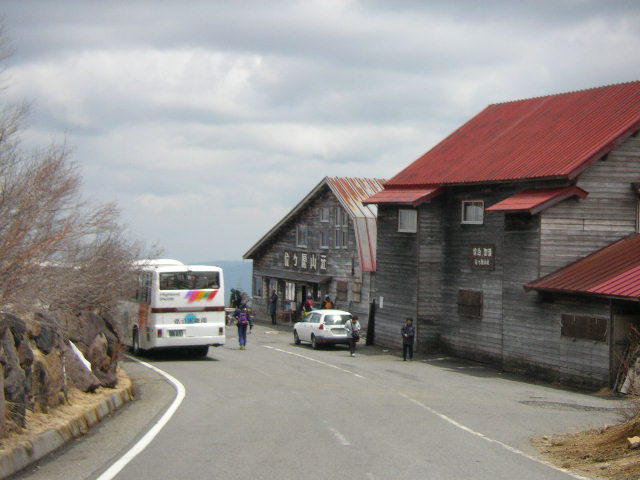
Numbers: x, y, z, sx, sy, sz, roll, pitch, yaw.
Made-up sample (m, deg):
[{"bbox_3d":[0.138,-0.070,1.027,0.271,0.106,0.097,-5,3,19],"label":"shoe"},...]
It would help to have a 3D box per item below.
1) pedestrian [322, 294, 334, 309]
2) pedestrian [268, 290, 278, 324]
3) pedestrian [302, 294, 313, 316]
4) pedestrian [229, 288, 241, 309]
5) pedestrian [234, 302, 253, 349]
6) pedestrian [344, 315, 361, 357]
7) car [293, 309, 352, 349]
[{"bbox_3d":[0.387,3.351,72.300,0.580,1.700,0.500,1,0,0],"label":"pedestrian"},{"bbox_3d":[-2.231,3.271,77.300,0.420,1.700,0.500,1,0,-18],"label":"pedestrian"},{"bbox_3d":[-0.524,3.356,71.200,0.450,1.660,0.520,1,0,45],"label":"pedestrian"},{"bbox_3d":[-4.056,3.198,76.500,0.550,1.700,0.520,1,0,18],"label":"pedestrian"},{"bbox_3d":[-2.855,3.195,58.800,0.620,1.760,0.500,1,0,1],"label":"pedestrian"},{"bbox_3d":[1.245,3.618,60.000,0.550,1.590,0.450,1,0,-3],"label":"pedestrian"},{"bbox_3d":[0.285,3.560,64.100,1.695,1.500,4.370,1,0,-16],"label":"car"}]

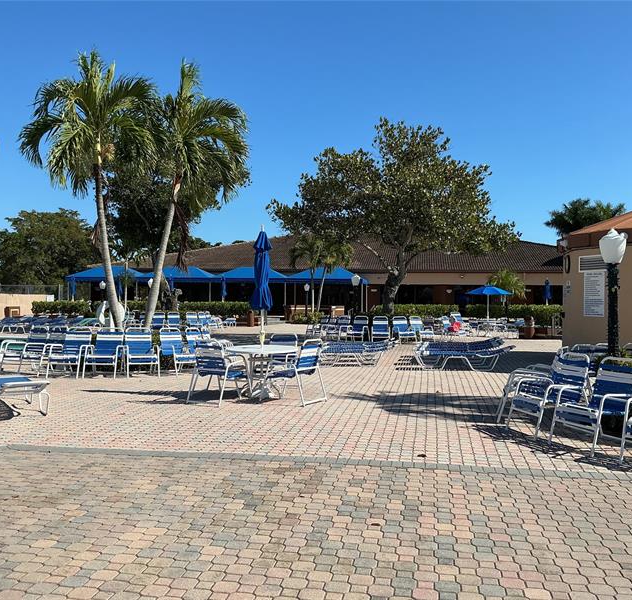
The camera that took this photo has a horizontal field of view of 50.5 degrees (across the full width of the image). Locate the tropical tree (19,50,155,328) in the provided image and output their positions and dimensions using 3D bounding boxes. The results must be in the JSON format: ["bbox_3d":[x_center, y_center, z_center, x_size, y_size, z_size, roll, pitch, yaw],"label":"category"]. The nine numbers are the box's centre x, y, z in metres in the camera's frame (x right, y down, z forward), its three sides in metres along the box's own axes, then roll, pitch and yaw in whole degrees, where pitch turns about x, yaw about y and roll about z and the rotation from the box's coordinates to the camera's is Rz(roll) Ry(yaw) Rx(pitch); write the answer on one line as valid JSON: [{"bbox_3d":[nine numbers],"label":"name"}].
[{"bbox_3d":[-5.030,-2.040,14.800,3.000,6.860,3.000,0,0,0],"label":"tropical tree"}]

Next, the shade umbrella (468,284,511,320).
[{"bbox_3d":[7.880,0.470,30.500,2.130,2.380,2.130,0,0,0],"label":"shade umbrella"}]

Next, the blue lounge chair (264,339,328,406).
[{"bbox_3d":[-0.279,1.022,9.617,0.760,0.870,0.590,0,0,34],"label":"blue lounge chair"}]

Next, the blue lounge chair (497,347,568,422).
[{"bbox_3d":[2.570,1.003,8.000,0.760,0.850,0.580,0,0,17],"label":"blue lounge chair"}]

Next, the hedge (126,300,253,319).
[{"bbox_3d":[-7.600,0.640,39.500,7.300,1.150,1.100,0,0,0],"label":"hedge"}]

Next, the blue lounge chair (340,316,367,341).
[{"bbox_3d":[1.480,1.013,23.300,0.590,0.890,0.780,0,0,22],"label":"blue lounge chair"}]

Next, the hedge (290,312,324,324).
[{"bbox_3d":[-0.480,1.060,37.500,1.950,0.720,1.500,0,0,0],"label":"hedge"}]

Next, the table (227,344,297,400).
[{"bbox_3d":[-0.796,1.089,9.948,1.070,0.730,1.070,0,0,0],"label":"table"}]

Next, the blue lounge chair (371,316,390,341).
[{"bbox_3d":[2.101,0.949,21.597,0.590,0.870,0.760,0,0,4],"label":"blue lounge chair"}]

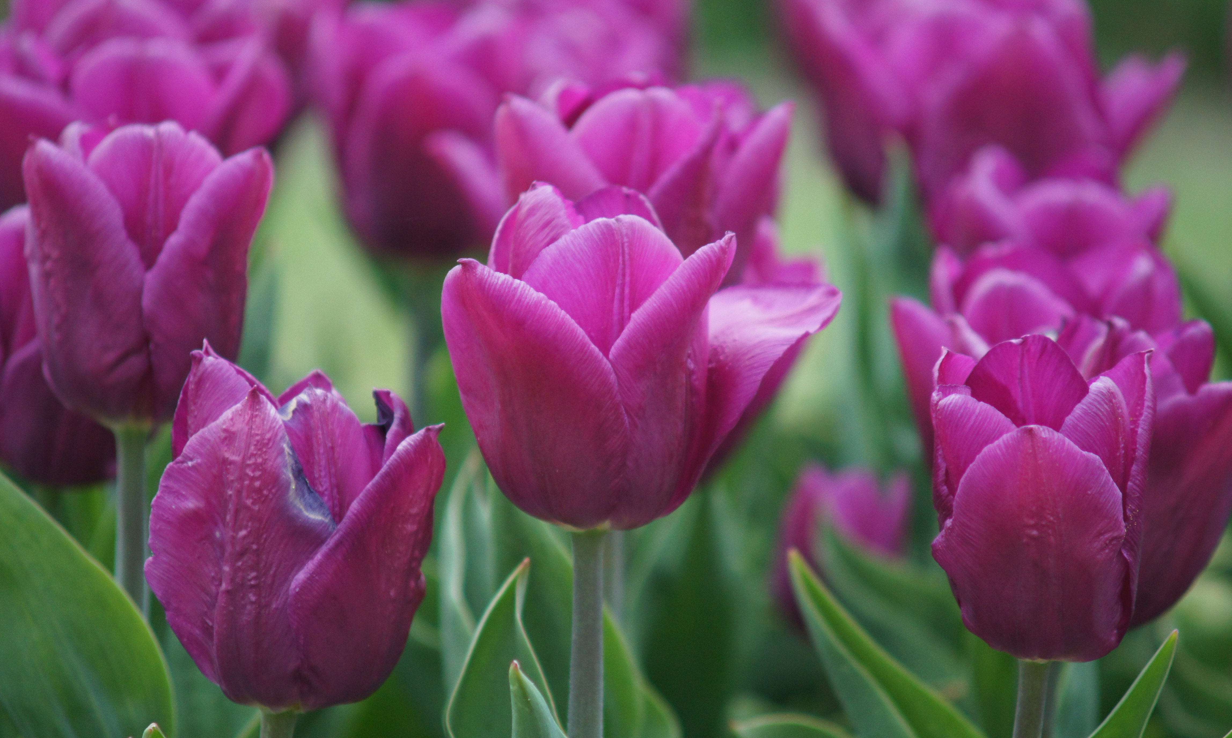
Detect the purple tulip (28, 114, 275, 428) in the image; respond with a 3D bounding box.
[{"bbox_3d":[-0.093,-0.018,2.150,0.050,0.058,0.049,0,10,0],"label":"purple tulip"}]

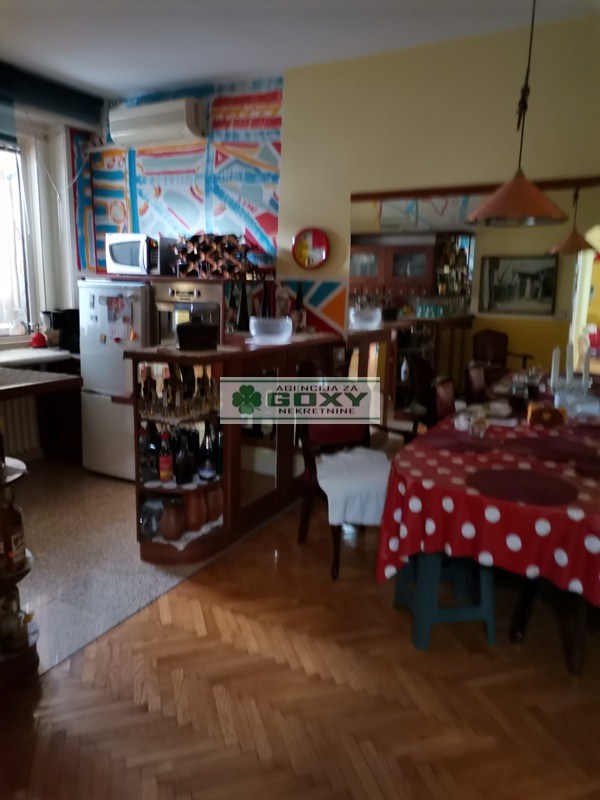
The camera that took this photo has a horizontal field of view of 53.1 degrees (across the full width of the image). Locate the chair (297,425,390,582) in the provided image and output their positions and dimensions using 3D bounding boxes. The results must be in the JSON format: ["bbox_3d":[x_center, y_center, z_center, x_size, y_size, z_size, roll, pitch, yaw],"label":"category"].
[{"bbox_3d":[0.282,0.380,3.194,0.460,0.920,0.530,-3,11,-20],"label":"chair"}]

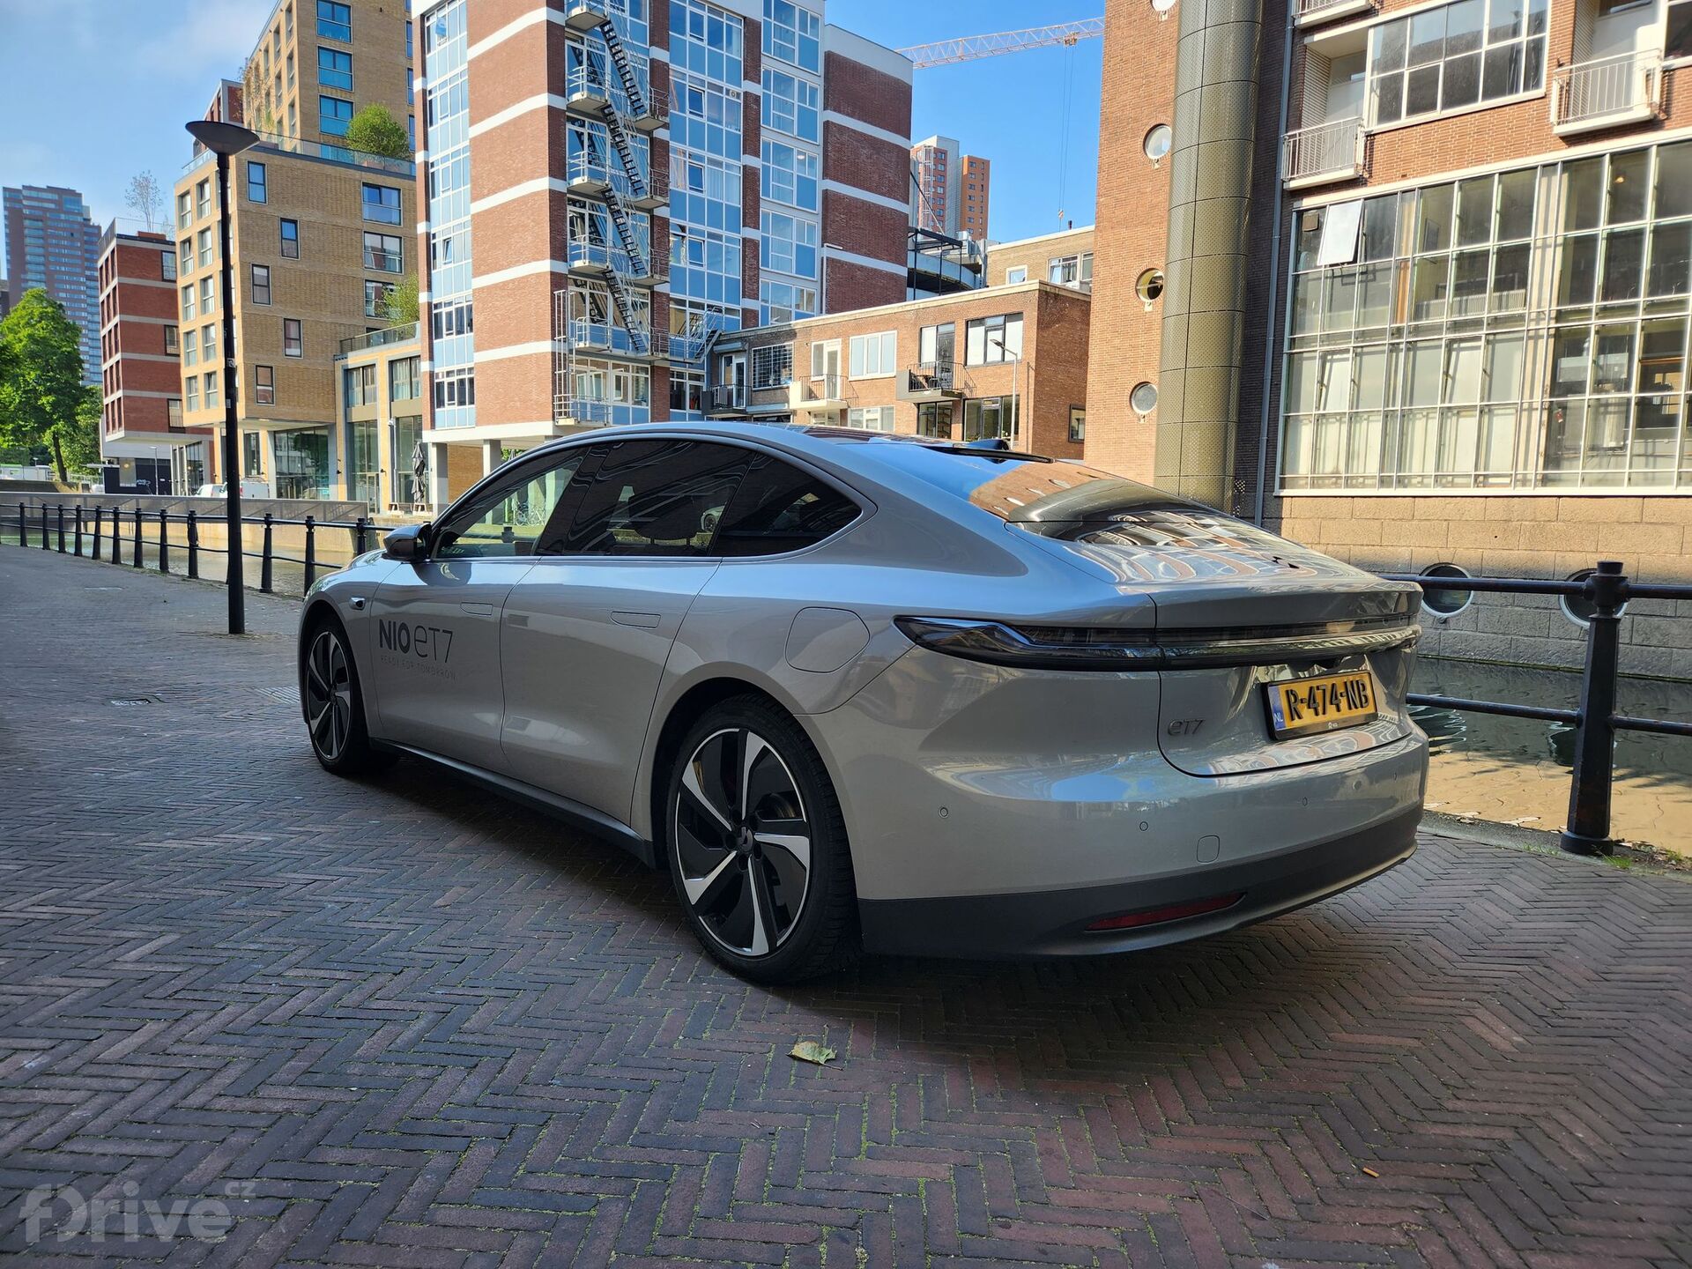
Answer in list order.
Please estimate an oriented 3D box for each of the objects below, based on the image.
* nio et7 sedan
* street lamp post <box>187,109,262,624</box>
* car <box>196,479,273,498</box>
[{"bbox_3d":[-0.564,-0.025,4.499,2.000,1.510,5.100,-4,8,-43],"label":"nio et7 sedan"},{"bbox_3d":[-5.424,-2.173,9.906,0.560,4.360,0.560,1,6,0],"label":"street lamp post"},{"bbox_3d":[-40.510,-9.270,75.533,4.600,1.850,1.850,7,8,43],"label":"car"}]

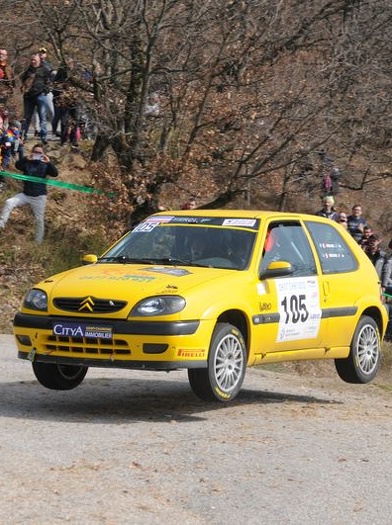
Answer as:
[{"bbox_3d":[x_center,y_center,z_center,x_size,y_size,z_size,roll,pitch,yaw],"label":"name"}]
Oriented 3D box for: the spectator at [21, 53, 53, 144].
[{"bbox_3d":[-3.106,-3.153,35.519,0.600,1.740,0.420,3,1,22],"label":"spectator"}]

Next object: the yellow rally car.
[{"bbox_3d":[0.139,0.291,14.520,1.660,1.410,3.720,2,1,30],"label":"yellow rally car"}]

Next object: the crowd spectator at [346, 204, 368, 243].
[{"bbox_3d":[3.752,-0.476,43.019,0.550,1.730,0.380,2,1,-12],"label":"crowd spectator"}]

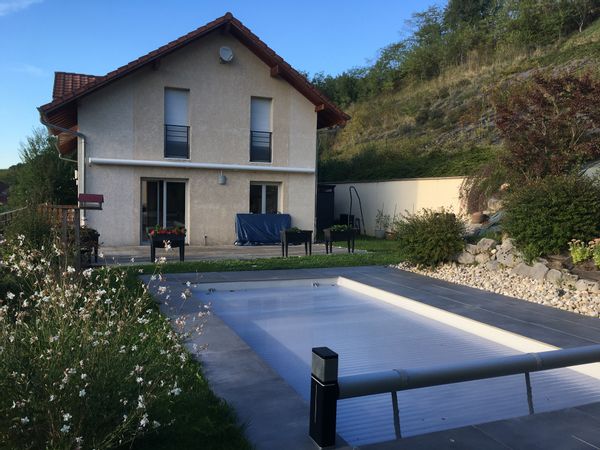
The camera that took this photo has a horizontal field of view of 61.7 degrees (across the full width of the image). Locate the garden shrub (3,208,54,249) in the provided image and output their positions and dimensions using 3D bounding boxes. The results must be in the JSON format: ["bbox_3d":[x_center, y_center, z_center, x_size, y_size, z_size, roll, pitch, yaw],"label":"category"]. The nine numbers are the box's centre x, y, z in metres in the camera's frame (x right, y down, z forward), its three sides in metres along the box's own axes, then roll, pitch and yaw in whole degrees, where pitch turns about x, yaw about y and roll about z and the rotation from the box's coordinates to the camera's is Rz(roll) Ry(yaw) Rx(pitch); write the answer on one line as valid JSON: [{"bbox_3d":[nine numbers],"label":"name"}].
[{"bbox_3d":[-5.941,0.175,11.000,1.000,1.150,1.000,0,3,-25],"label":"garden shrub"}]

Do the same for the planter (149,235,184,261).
[{"bbox_3d":[-3.209,0.532,12.140,0.800,0.680,0.380,0,3,-20],"label":"planter"}]

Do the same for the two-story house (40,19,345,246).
[{"bbox_3d":[-4.671,-3.238,20.485,9.650,7.360,10.200,0,3,-22],"label":"two-story house"}]

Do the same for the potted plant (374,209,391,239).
[{"bbox_3d":[3.249,-0.059,19.800,0.600,1.200,0.550,1,3,0],"label":"potted plant"}]

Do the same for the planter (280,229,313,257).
[{"bbox_3d":[-0.097,0.510,13.741,0.800,0.680,0.380,0,3,-22],"label":"planter"}]

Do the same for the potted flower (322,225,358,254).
[{"bbox_3d":[1.135,0.397,14.770,0.850,0.850,0.450,0,3,-24],"label":"potted flower"}]

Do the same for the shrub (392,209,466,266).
[{"bbox_3d":[3.310,0.331,12.800,1.720,1.450,1.550,2,3,12],"label":"shrub"}]

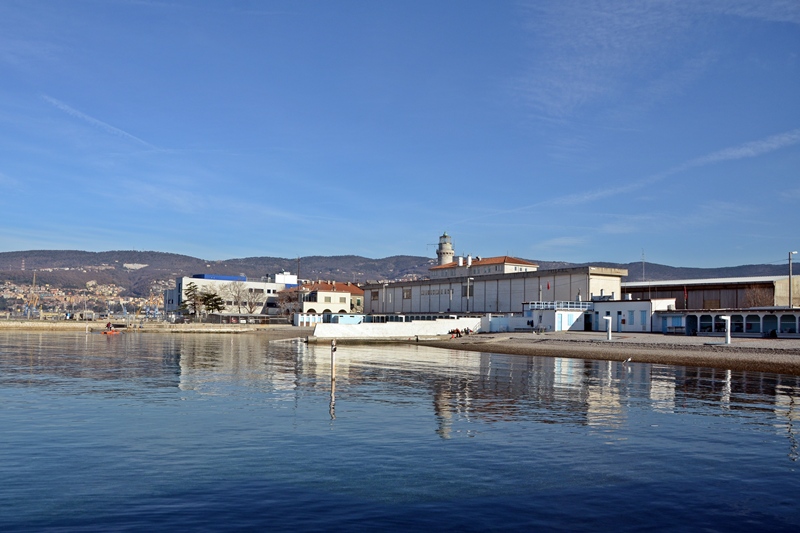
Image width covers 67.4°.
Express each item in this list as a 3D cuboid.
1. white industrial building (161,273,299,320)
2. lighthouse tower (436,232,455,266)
[{"bbox_3d":[-50.625,9.777,179.350,13.000,14.500,38.500,-4,-6,40],"label":"white industrial building"},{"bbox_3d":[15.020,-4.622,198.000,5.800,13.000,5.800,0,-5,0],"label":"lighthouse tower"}]

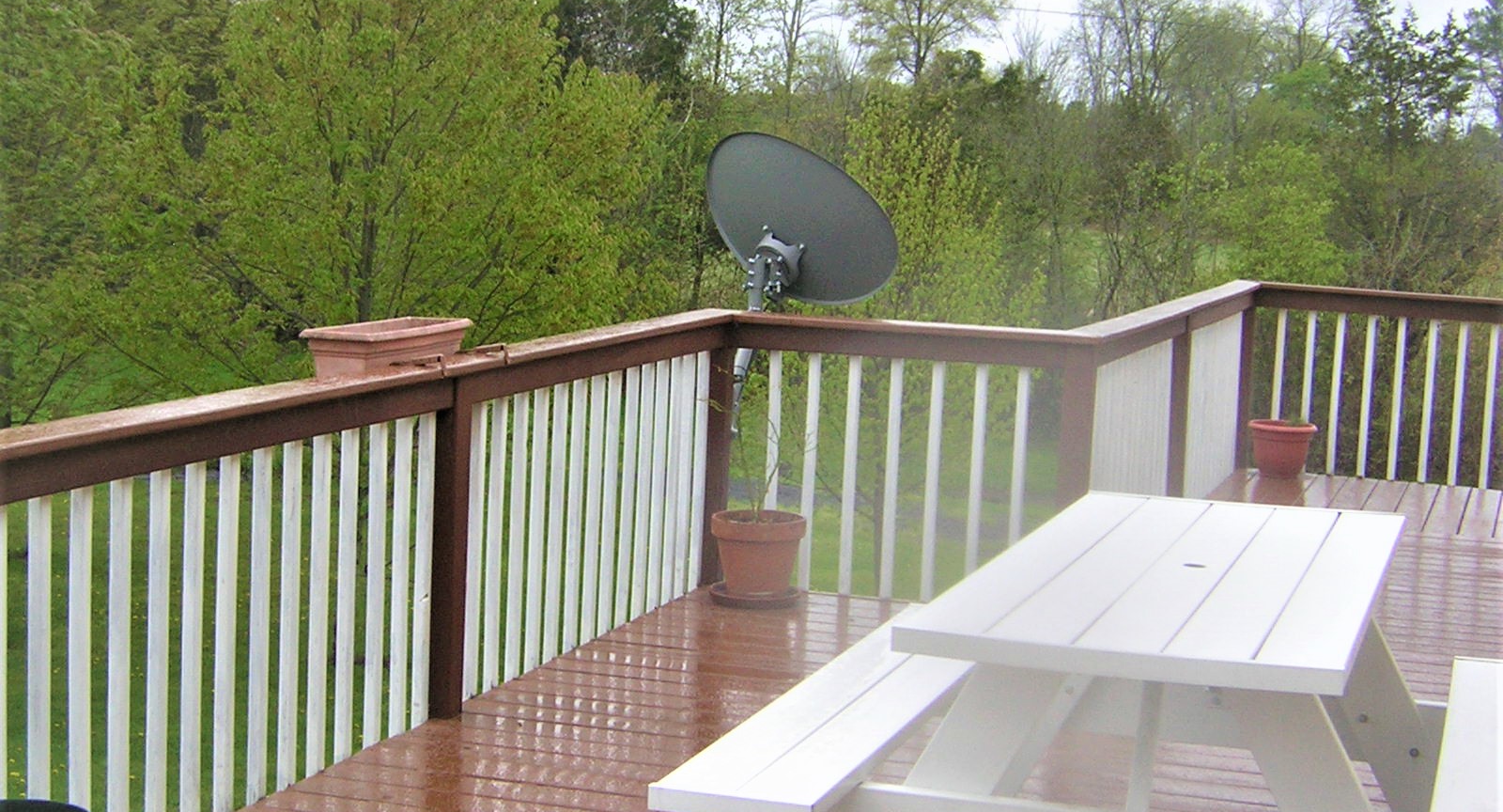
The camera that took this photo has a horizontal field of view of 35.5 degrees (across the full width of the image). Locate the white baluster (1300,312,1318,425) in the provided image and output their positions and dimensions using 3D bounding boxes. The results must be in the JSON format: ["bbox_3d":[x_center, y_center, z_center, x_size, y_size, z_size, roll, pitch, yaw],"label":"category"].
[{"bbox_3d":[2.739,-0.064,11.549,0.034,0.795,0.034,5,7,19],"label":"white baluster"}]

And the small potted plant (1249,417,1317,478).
[{"bbox_3d":[2.594,0.202,11.433,0.340,0.280,0.340,5,7,19],"label":"small potted plant"}]

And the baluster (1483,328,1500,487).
[{"bbox_3d":[3.545,0.001,11.235,0.035,0.795,0.035,5,8,19],"label":"baluster"}]

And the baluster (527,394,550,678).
[{"bbox_3d":[-0.620,0.351,6.825,0.035,0.823,0.035,5,7,19],"label":"baluster"}]

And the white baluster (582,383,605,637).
[{"bbox_3d":[-0.484,0.305,7.187,0.034,0.860,0.034,4,7,18],"label":"white baluster"}]

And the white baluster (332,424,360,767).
[{"bbox_3d":[-0.987,0.453,5.704,0.034,0.860,0.034,4,7,18],"label":"white baluster"}]

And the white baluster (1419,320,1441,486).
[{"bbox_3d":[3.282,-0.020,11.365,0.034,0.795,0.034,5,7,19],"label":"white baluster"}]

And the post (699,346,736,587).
[{"bbox_3d":[-0.133,0.201,8.061,0.090,0.830,0.090,5,7,19],"label":"post"}]

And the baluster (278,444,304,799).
[{"bbox_3d":[-1.064,0.475,5.426,0.034,0.815,0.034,5,7,19],"label":"baluster"}]

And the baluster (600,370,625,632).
[{"bbox_3d":[-0.434,0.294,7.352,0.035,0.823,0.035,5,7,19],"label":"baluster"}]

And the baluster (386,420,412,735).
[{"bbox_3d":[-0.884,0.422,5.945,0.034,0.815,0.034,5,7,19],"label":"baluster"}]

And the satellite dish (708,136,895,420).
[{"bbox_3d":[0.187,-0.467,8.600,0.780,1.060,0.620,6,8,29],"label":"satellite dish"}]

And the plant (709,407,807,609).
[{"bbox_3d":[0.029,0.326,7.828,0.325,0.650,0.325,2,7,0],"label":"plant"}]

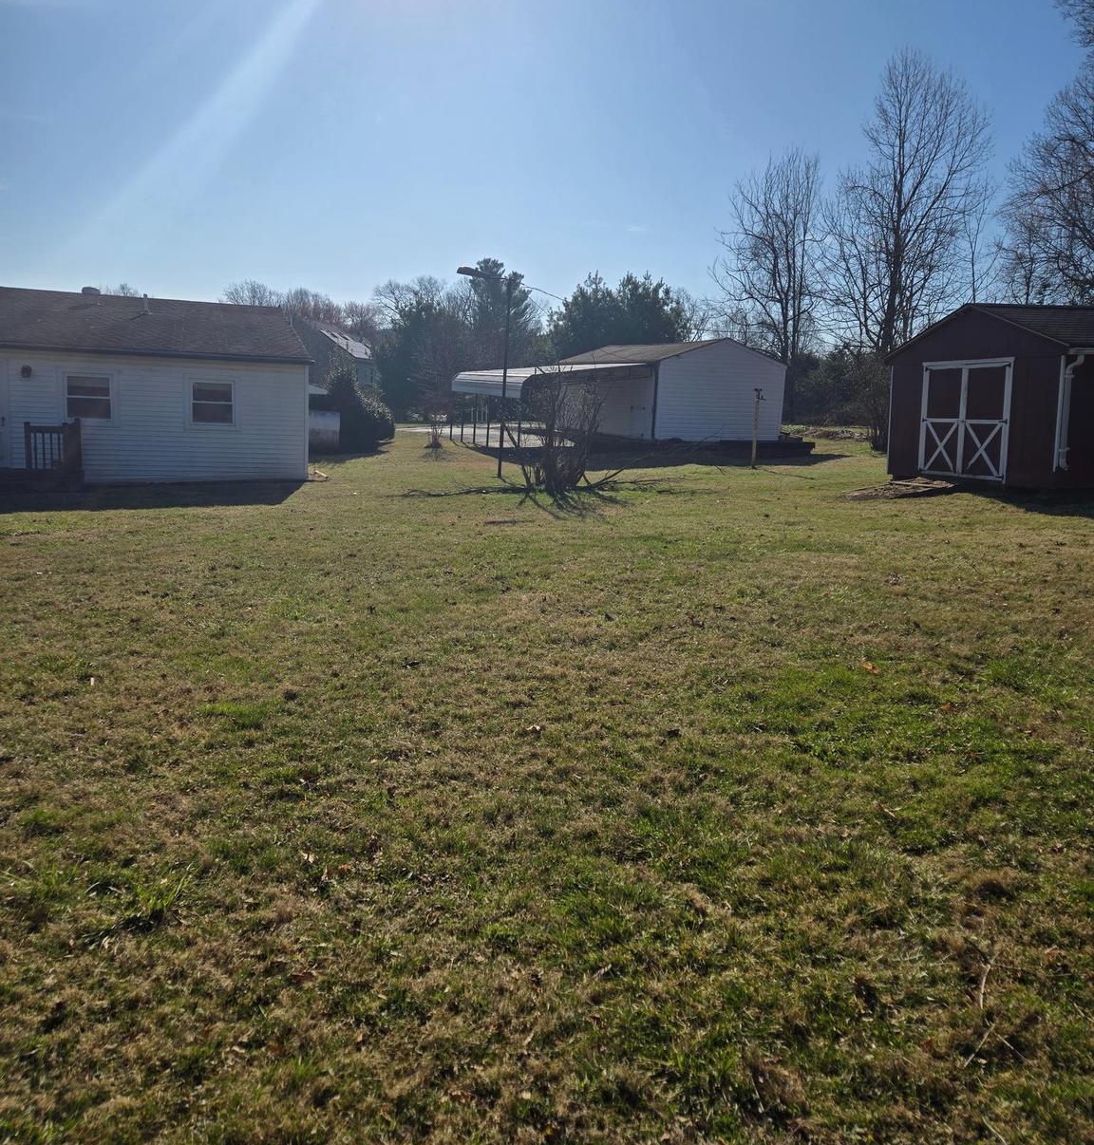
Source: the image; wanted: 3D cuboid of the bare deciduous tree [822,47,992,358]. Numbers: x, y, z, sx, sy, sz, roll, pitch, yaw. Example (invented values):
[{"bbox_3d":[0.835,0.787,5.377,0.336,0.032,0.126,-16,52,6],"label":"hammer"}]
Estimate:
[{"bbox_3d":[14.681,-13.392,39.558,6.800,14.639,6.800,2,11,0],"label":"bare deciduous tree"}]

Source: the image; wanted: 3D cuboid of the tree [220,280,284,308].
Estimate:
[{"bbox_3d":[-29.384,-23.462,95.951,7.500,10.649,7.500,2,11,0],"label":"tree"}]

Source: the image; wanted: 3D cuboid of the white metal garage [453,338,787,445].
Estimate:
[{"bbox_3d":[1.730,-6.037,32.342,8.650,3.500,9.100,-2,12,-20],"label":"white metal garage"}]

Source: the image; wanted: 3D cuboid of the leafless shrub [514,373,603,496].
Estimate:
[{"bbox_3d":[0.195,-2.283,15.556,1.400,1.920,1.400,2,11,0],"label":"leafless shrub"}]

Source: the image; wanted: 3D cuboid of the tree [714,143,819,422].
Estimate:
[{"bbox_3d":[9.996,-12.902,43.838,4.900,11.797,4.900,2,11,0],"label":"tree"}]

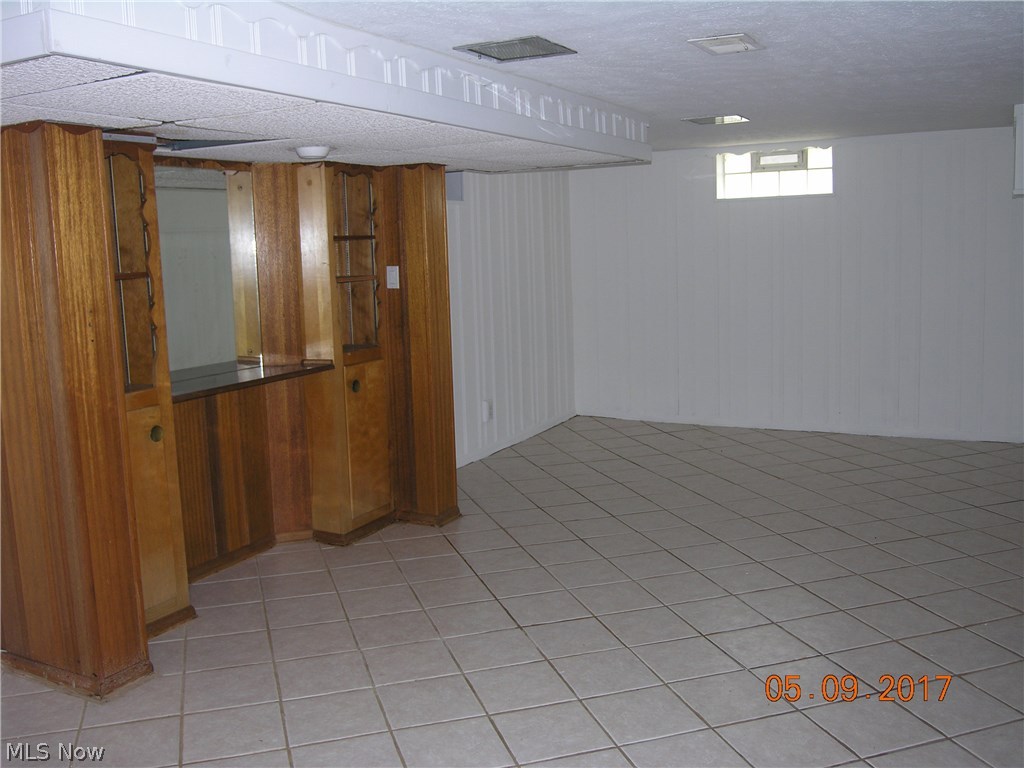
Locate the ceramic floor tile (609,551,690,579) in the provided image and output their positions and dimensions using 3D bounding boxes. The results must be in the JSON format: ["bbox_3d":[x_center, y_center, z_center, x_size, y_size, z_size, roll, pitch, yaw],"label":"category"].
[{"bbox_3d":[0.632,0.829,4.313,0.303,0.010,0.303,-4,9,-17],"label":"ceramic floor tile"}]

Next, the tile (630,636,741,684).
[{"bbox_3d":[0.617,0.980,3.360,0.304,0.010,0.304,-4,9,-17],"label":"tile"}]

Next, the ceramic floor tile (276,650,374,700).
[{"bbox_3d":[-0.653,1.006,3.267,0.302,0.010,0.302,-4,9,-17],"label":"ceramic floor tile"}]

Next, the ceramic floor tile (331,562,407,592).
[{"bbox_3d":[-0.650,0.865,4.230,0.302,0.010,0.302,-4,9,-17],"label":"ceramic floor tile"}]

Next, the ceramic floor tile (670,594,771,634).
[{"bbox_3d":[0.813,0.912,3.721,0.302,0.010,0.302,-4,9,-17],"label":"ceramic floor tile"}]

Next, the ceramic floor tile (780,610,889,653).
[{"bbox_3d":[1.209,0.937,3.560,0.302,0.010,0.302,-4,9,-17],"label":"ceramic floor tile"}]

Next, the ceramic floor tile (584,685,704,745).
[{"bbox_3d":[0.410,1.034,2.955,0.302,0.010,0.302,-4,9,-17],"label":"ceramic floor tile"}]

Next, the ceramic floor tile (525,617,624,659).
[{"bbox_3d":[0.228,0.952,3.538,0.302,0.010,0.302,-4,9,-17],"label":"ceramic floor tile"}]

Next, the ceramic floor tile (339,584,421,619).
[{"bbox_3d":[-0.549,0.908,3.939,0.302,0.010,0.302,-4,9,-17],"label":"ceramic floor tile"}]

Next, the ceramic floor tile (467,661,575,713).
[{"bbox_3d":[0.025,1.013,3.155,0.302,0.010,0.302,-4,9,-17],"label":"ceramic floor tile"}]

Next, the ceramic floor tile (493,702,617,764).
[{"bbox_3d":[0.120,1.062,2.886,0.304,0.010,0.304,-4,9,-17],"label":"ceramic floor tile"}]

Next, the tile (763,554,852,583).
[{"bbox_3d":[1.326,0.832,4.238,0.302,0.010,0.302,-4,9,-17],"label":"tile"}]

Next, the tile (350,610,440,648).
[{"bbox_3d":[-0.459,0.958,3.675,0.304,0.010,0.304,-4,9,-17],"label":"tile"}]

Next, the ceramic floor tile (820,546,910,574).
[{"bbox_3d":[1.622,0.810,4.339,0.302,0.010,0.302,-4,9,-17],"label":"ceramic floor tile"}]

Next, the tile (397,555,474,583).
[{"bbox_3d":[-0.351,0.850,4.354,0.302,0.010,0.302,-4,9,-17],"label":"tile"}]

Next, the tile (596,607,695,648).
[{"bbox_3d":[0.522,0.932,3.636,0.303,0.010,0.303,-4,9,-17],"label":"tile"}]

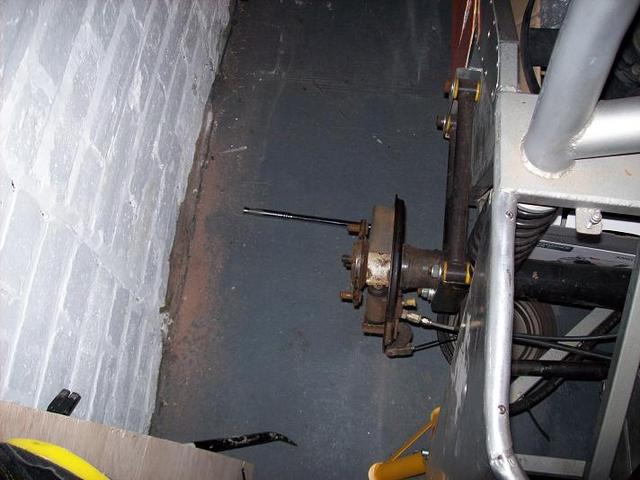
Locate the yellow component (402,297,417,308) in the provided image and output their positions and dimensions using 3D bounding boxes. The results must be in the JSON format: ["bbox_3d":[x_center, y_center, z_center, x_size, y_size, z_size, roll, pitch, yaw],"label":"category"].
[{"bbox_3d":[0.136,0.095,1.010,0.020,0.015,0.015,7,70,4],"label":"yellow component"}]

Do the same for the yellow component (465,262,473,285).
[{"bbox_3d":[0.220,0.050,0.985,0.008,0.032,0.032,7,70,4],"label":"yellow component"}]

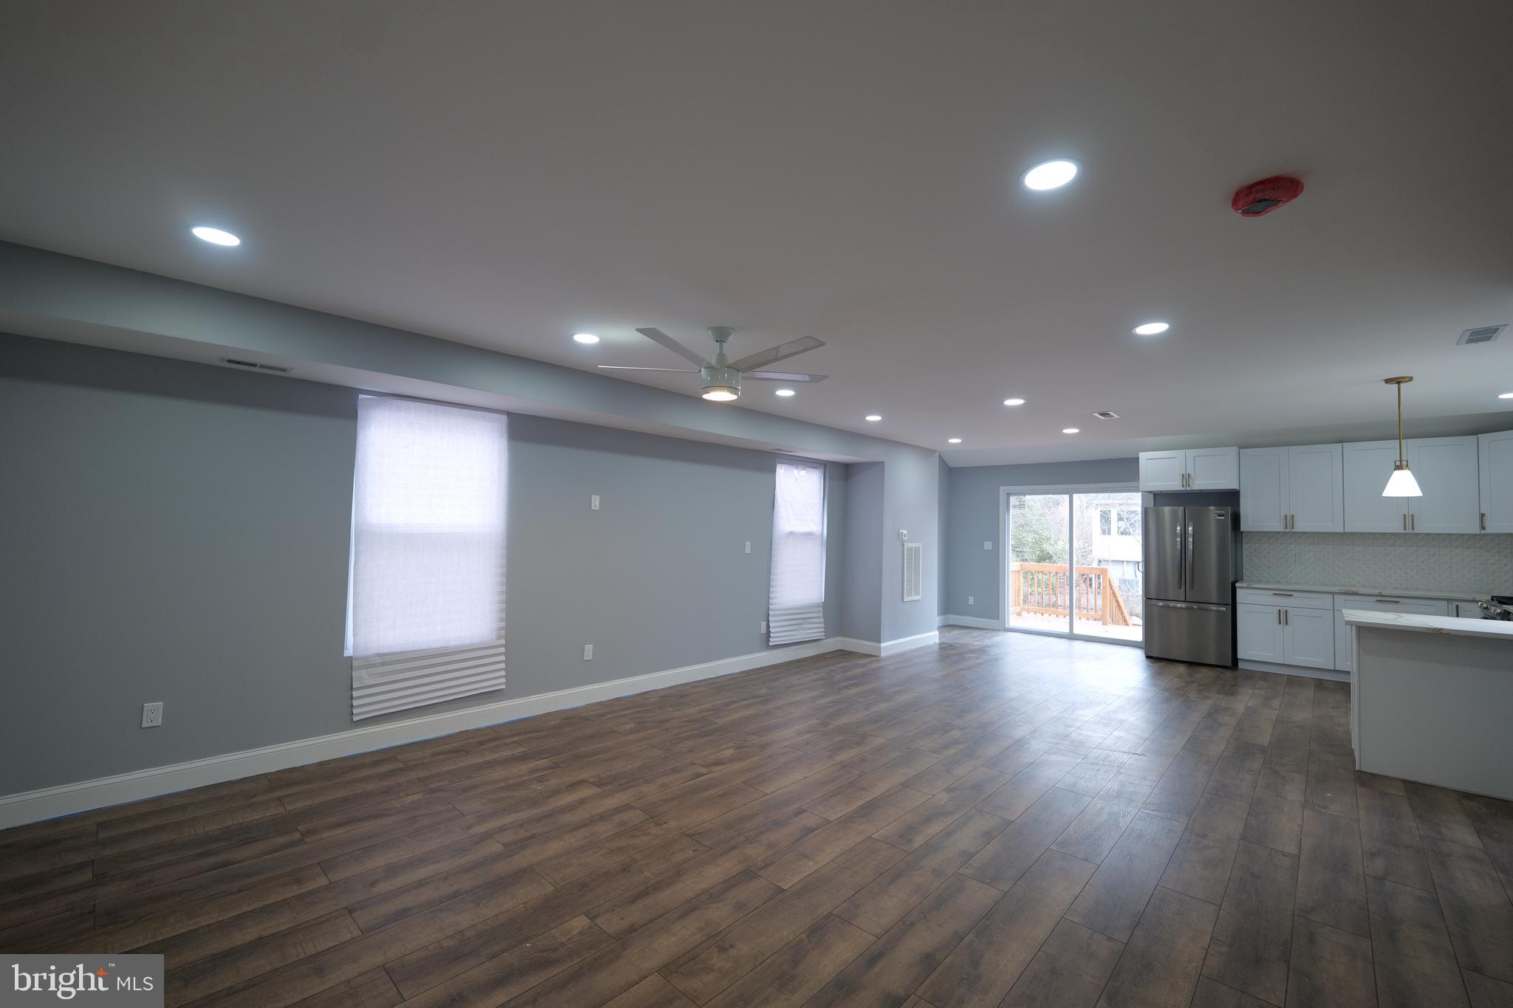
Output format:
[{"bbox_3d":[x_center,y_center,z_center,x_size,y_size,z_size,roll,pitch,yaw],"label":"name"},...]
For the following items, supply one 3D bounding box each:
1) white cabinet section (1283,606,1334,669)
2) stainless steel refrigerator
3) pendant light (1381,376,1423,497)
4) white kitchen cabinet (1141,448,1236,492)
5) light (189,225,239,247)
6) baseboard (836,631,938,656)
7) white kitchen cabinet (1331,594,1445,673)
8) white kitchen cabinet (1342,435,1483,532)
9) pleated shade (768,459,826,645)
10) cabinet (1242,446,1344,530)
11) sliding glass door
[{"bbox_3d":[5.890,1.387,6.285,0.385,0.620,0.580,-1,-3,42],"label":"white cabinet section"},{"bbox_3d":[5.103,0.936,6.903,0.795,1.770,0.740,-1,-3,44],"label":"stainless steel refrigerator"},{"bbox_3d":[4.126,-0.424,3.769,0.178,0.745,0.178,-1,-3,44],"label":"pendant light"},{"bbox_3d":[5.198,-0.372,7.023,0.925,0.468,0.610,-1,-3,44],"label":"white kitchen cabinet"},{"bbox_3d":[-2.000,-0.991,2.176,0.150,0.025,0.150,-1,-3,44],"label":"light"},{"bbox_3d":[1.674,1.703,7.332,0.590,0.130,1.370,-1,-3,44],"label":"baseboard"},{"bbox_3d":[6.286,1.308,5.864,0.754,0.790,0.610,-1,-3,44],"label":"white kitchen cabinet"},{"bbox_3d":[6.529,-0.169,5.914,0.895,0.918,0.330,-1,-3,44],"label":"white kitchen cabinet"},{"bbox_3d":[0.483,0.540,6.515,0.050,1.975,0.900,-1,-3,44],"label":"pleated shade"},{"bbox_3d":[5.912,-0.153,6.511,0.822,0.932,0.330,-1,-3,44],"label":"cabinet"},{"bbox_3d":[4.372,0.810,8.164,1.810,2.055,0.120,-1,-3,44],"label":"sliding glass door"}]

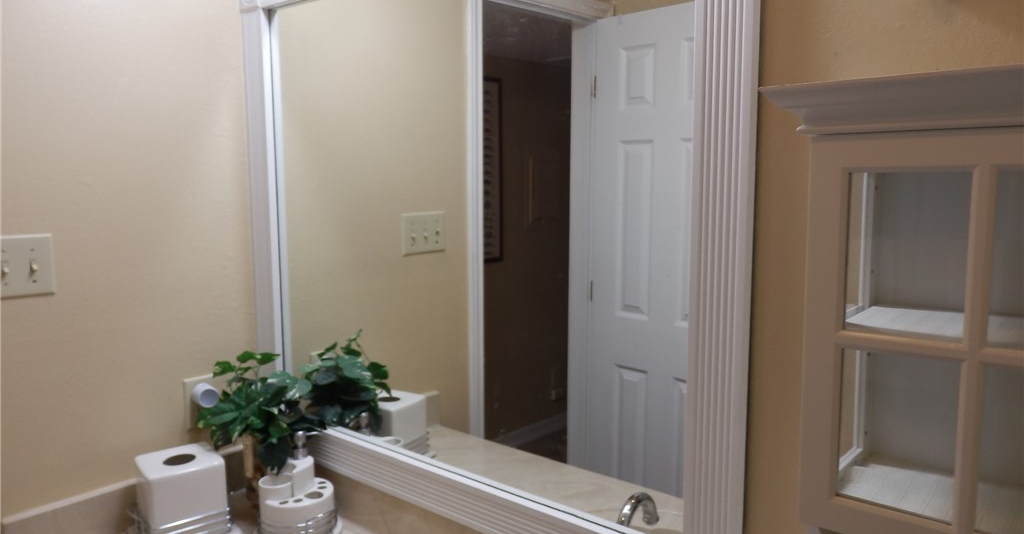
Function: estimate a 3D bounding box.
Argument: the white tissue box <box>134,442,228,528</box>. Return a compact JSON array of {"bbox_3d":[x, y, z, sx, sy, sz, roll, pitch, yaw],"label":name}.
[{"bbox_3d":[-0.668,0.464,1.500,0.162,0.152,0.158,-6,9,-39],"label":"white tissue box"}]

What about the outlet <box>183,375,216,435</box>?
[{"bbox_3d":[-0.689,0.302,1.641,0.009,0.115,0.070,6,9,39],"label":"outlet"}]

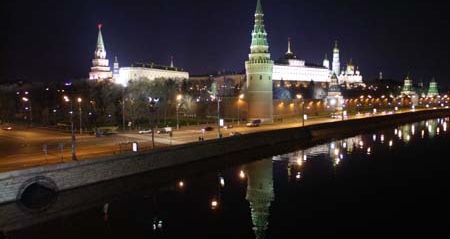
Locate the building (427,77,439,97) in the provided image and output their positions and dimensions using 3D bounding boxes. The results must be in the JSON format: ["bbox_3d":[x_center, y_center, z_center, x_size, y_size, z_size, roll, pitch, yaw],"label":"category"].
[{"bbox_3d":[274.320,-42.110,412.830,11.500,28.000,11.500,-3,4,-37],"label":"building"}]

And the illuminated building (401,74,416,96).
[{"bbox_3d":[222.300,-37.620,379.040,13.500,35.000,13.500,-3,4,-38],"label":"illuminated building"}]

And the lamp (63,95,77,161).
[{"bbox_3d":[-29.884,1.611,60.301,2.800,12.400,0.800,3,6,44],"label":"lamp"}]

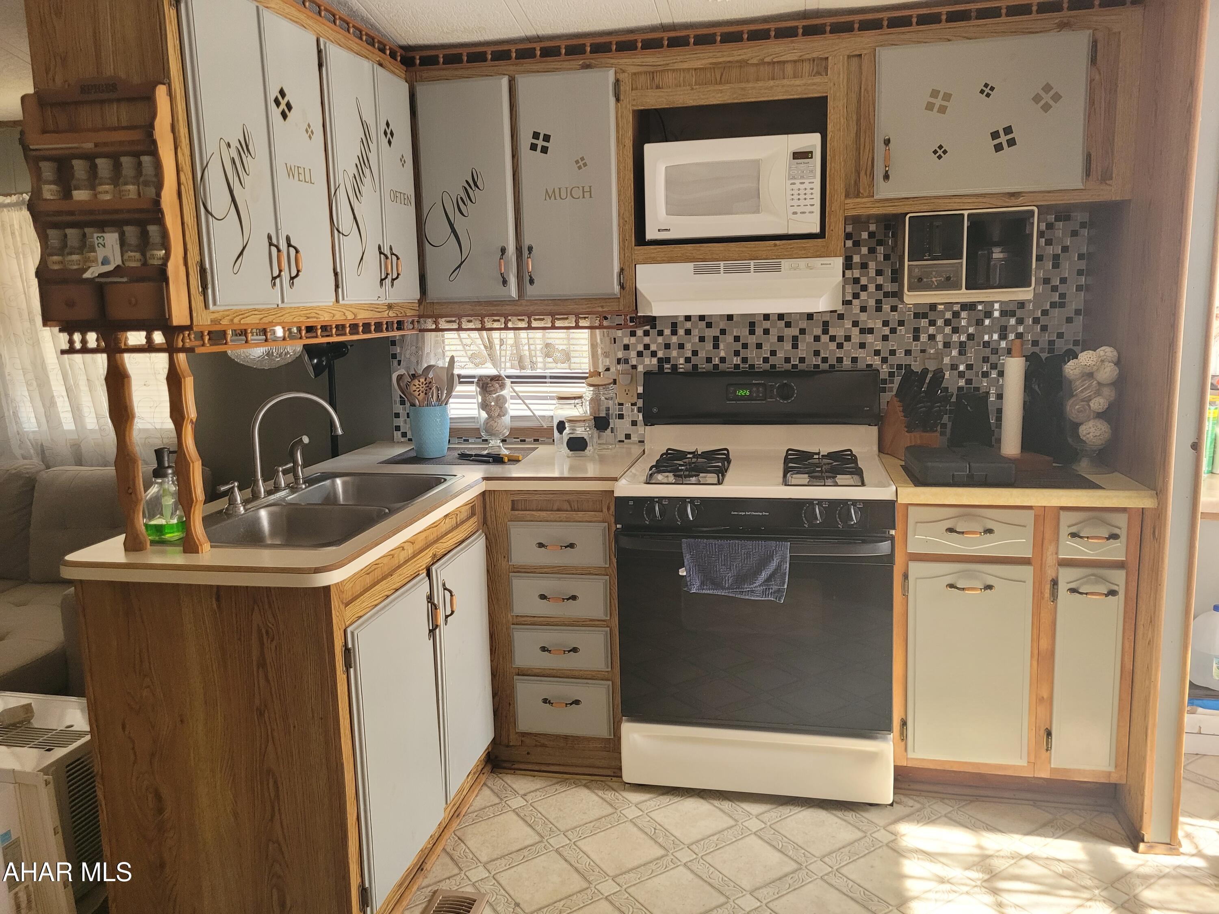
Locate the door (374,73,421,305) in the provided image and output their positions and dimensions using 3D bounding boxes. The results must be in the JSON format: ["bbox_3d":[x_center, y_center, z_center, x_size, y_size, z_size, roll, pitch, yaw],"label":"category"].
[{"bbox_3d":[-0.642,-0.806,2.747,0.020,0.660,0.242,0,10,11],"label":"door"}]

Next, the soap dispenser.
[{"bbox_3d":[-0.993,0.082,2.059,0.084,0.200,0.078,0,10,12],"label":"soap dispenser"}]

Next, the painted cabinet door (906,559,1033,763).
[{"bbox_3d":[0.967,0.557,2.468,0.312,0.557,0.020,0,10,11],"label":"painted cabinet door"}]

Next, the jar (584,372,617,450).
[{"bbox_3d":[-0.031,-0.149,3.156,0.095,0.235,0.095,0,10,12],"label":"jar"}]

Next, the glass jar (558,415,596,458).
[{"bbox_3d":[-0.100,-0.071,3.075,0.104,0.126,0.103,1,10,13],"label":"glass jar"}]

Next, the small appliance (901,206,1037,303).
[{"bbox_3d":[1.018,-0.577,2.638,0.344,0.247,0.230,0,10,12],"label":"small appliance"}]

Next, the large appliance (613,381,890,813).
[{"bbox_3d":[0.462,0.347,2.841,0.764,1.188,0.670,0,10,12],"label":"large appliance"}]

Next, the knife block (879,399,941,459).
[{"bbox_3d":[0.939,-0.102,2.882,0.110,0.197,0.205,-3,10,-7],"label":"knife block"}]

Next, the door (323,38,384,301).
[{"bbox_3d":[-0.697,-0.756,2.500,0.025,0.661,0.285,0,10,12],"label":"door"}]

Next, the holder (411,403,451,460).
[{"bbox_3d":[-0.604,-0.086,3.087,0.128,0.168,0.128,0,10,12],"label":"holder"}]

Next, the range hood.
[{"bbox_3d":[0.404,-0.523,2.828,0.609,0.154,0.445,0,10,12],"label":"range hood"}]

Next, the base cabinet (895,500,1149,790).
[{"bbox_3d":[1.141,0.475,2.757,0.615,0.805,0.600,1,10,11],"label":"base cabinet"}]

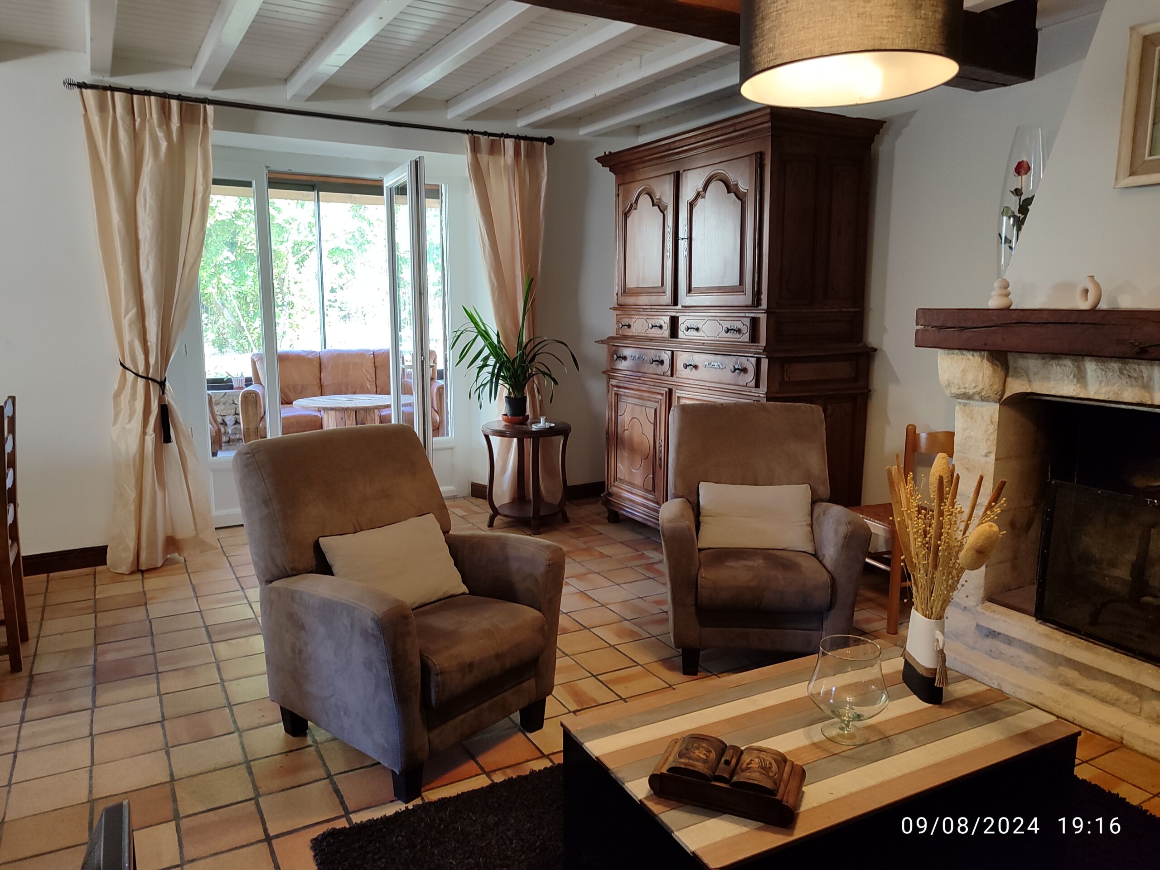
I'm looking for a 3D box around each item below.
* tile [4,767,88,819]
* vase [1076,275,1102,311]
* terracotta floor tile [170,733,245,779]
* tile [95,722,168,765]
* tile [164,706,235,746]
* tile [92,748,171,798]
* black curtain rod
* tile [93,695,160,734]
[{"bbox_3d":[-1.565,1.066,2.479,0.200,0.015,0.200,-5,11,-29],"label":"tile"},{"bbox_3d":[1.706,-0.477,2.808,0.036,0.119,0.102,-1,9,-7],"label":"vase"},{"bbox_3d":[-1.155,1.002,2.603,0.198,0.015,0.198,-5,10,-29],"label":"terracotta floor tile"},{"bbox_3d":[-1.419,0.978,2.646,0.196,0.014,0.196,-5,10,-29],"label":"tile"},{"bbox_3d":[-1.241,0.962,2.748,0.196,0.014,0.196,-5,10,-29],"label":"tile"},{"bbox_3d":[-1.349,1.029,2.527,0.200,0.018,0.200,-5,11,-29],"label":"tile"},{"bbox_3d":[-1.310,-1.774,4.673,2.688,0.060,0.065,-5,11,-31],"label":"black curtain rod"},{"bbox_3d":[-1.520,0.949,2.823,0.196,0.014,0.196,-5,10,-29],"label":"tile"}]

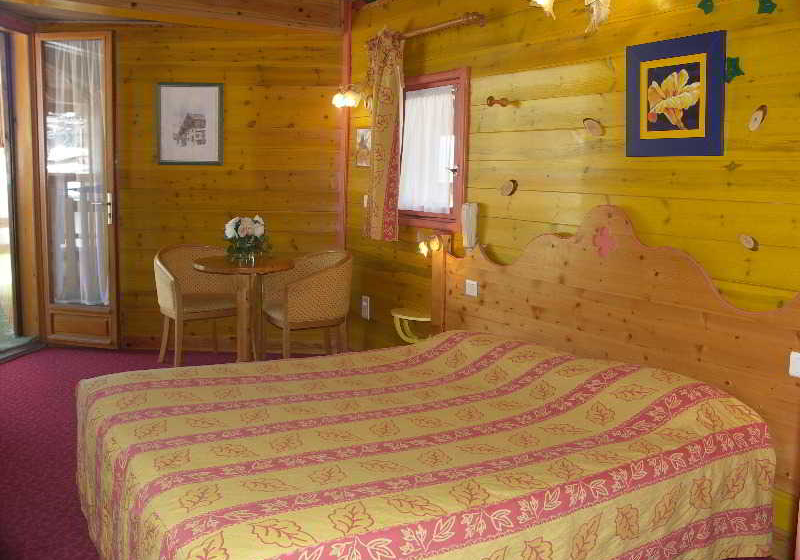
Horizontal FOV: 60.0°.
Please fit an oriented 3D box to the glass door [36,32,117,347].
[{"bbox_3d":[-2.275,-0.603,4.908,0.620,2.195,0.055,3,10,15],"label":"glass door"}]

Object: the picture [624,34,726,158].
[{"bbox_3d":[0.990,-0.667,2.545,0.025,0.425,0.415,-6,11,-33],"label":"picture"}]

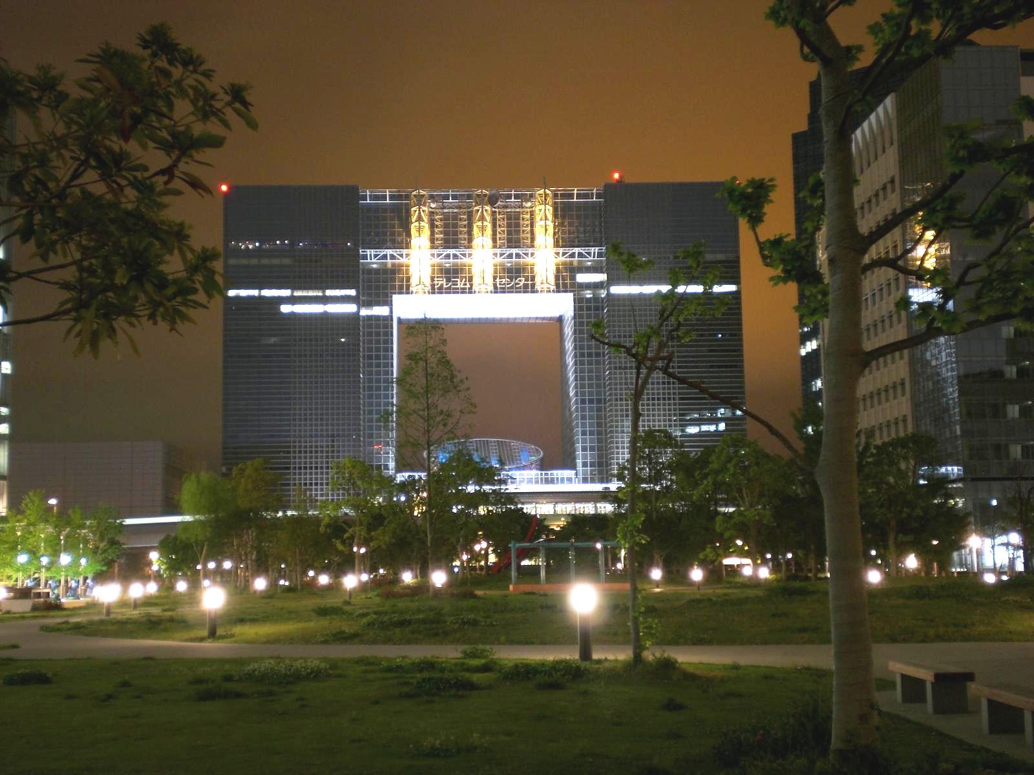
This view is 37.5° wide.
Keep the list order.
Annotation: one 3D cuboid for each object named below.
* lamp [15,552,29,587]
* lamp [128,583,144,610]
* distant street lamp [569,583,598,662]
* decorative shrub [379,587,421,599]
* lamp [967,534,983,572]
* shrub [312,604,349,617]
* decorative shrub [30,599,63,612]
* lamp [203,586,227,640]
[{"bbox_3d":[-29.276,11.046,90.148,0.450,2.600,0.450,-1,-7,-2],"label":"lamp"},{"bbox_3d":[-15.543,8.554,62.062,0.310,1.080,0.310,-1,-7,-2],"label":"lamp"},{"bbox_3d":[1.034,3.712,23.764,0.300,1.130,0.300,-1,-7,-2],"label":"distant street lamp"},{"bbox_3d":[-5.418,9.503,70.416,1.950,0.500,1.300,-1,-7,-2],"label":"decorative shrub"},{"bbox_3d":[36.656,13.273,122.188,0.500,3.300,0.500,-1,-7,-2],"label":"lamp"},{"bbox_3d":[-5.757,6.933,47.290,1.150,0.380,0.900,-1,-7,-2],"label":"shrub"},{"bbox_3d":[-18.856,8.782,61.324,1.360,0.460,1.000,-1,-7,-2],"label":"decorative shrub"},{"bbox_3d":[-6.838,5.128,34.363,0.300,1.100,0.300,-1,-7,-2],"label":"lamp"}]

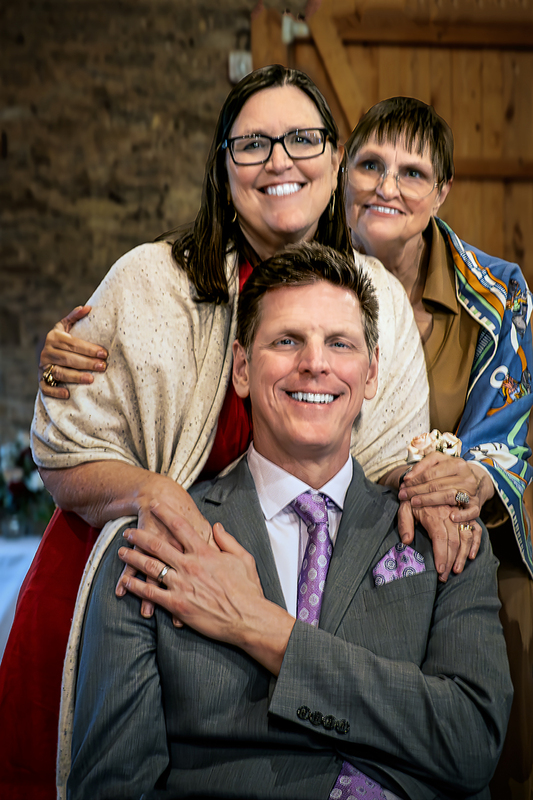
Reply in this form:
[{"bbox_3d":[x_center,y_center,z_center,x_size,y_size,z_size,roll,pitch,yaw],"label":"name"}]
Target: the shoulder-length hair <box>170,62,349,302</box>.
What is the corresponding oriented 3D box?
[{"bbox_3d":[-0.008,-0.312,1.330,0.265,0.350,0.235,-4,1,2],"label":"shoulder-length hair"}]

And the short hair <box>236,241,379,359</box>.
[{"bbox_3d":[0.053,-0.113,1.180,0.180,0.175,0.210,3,-5,-3],"label":"short hair"}]

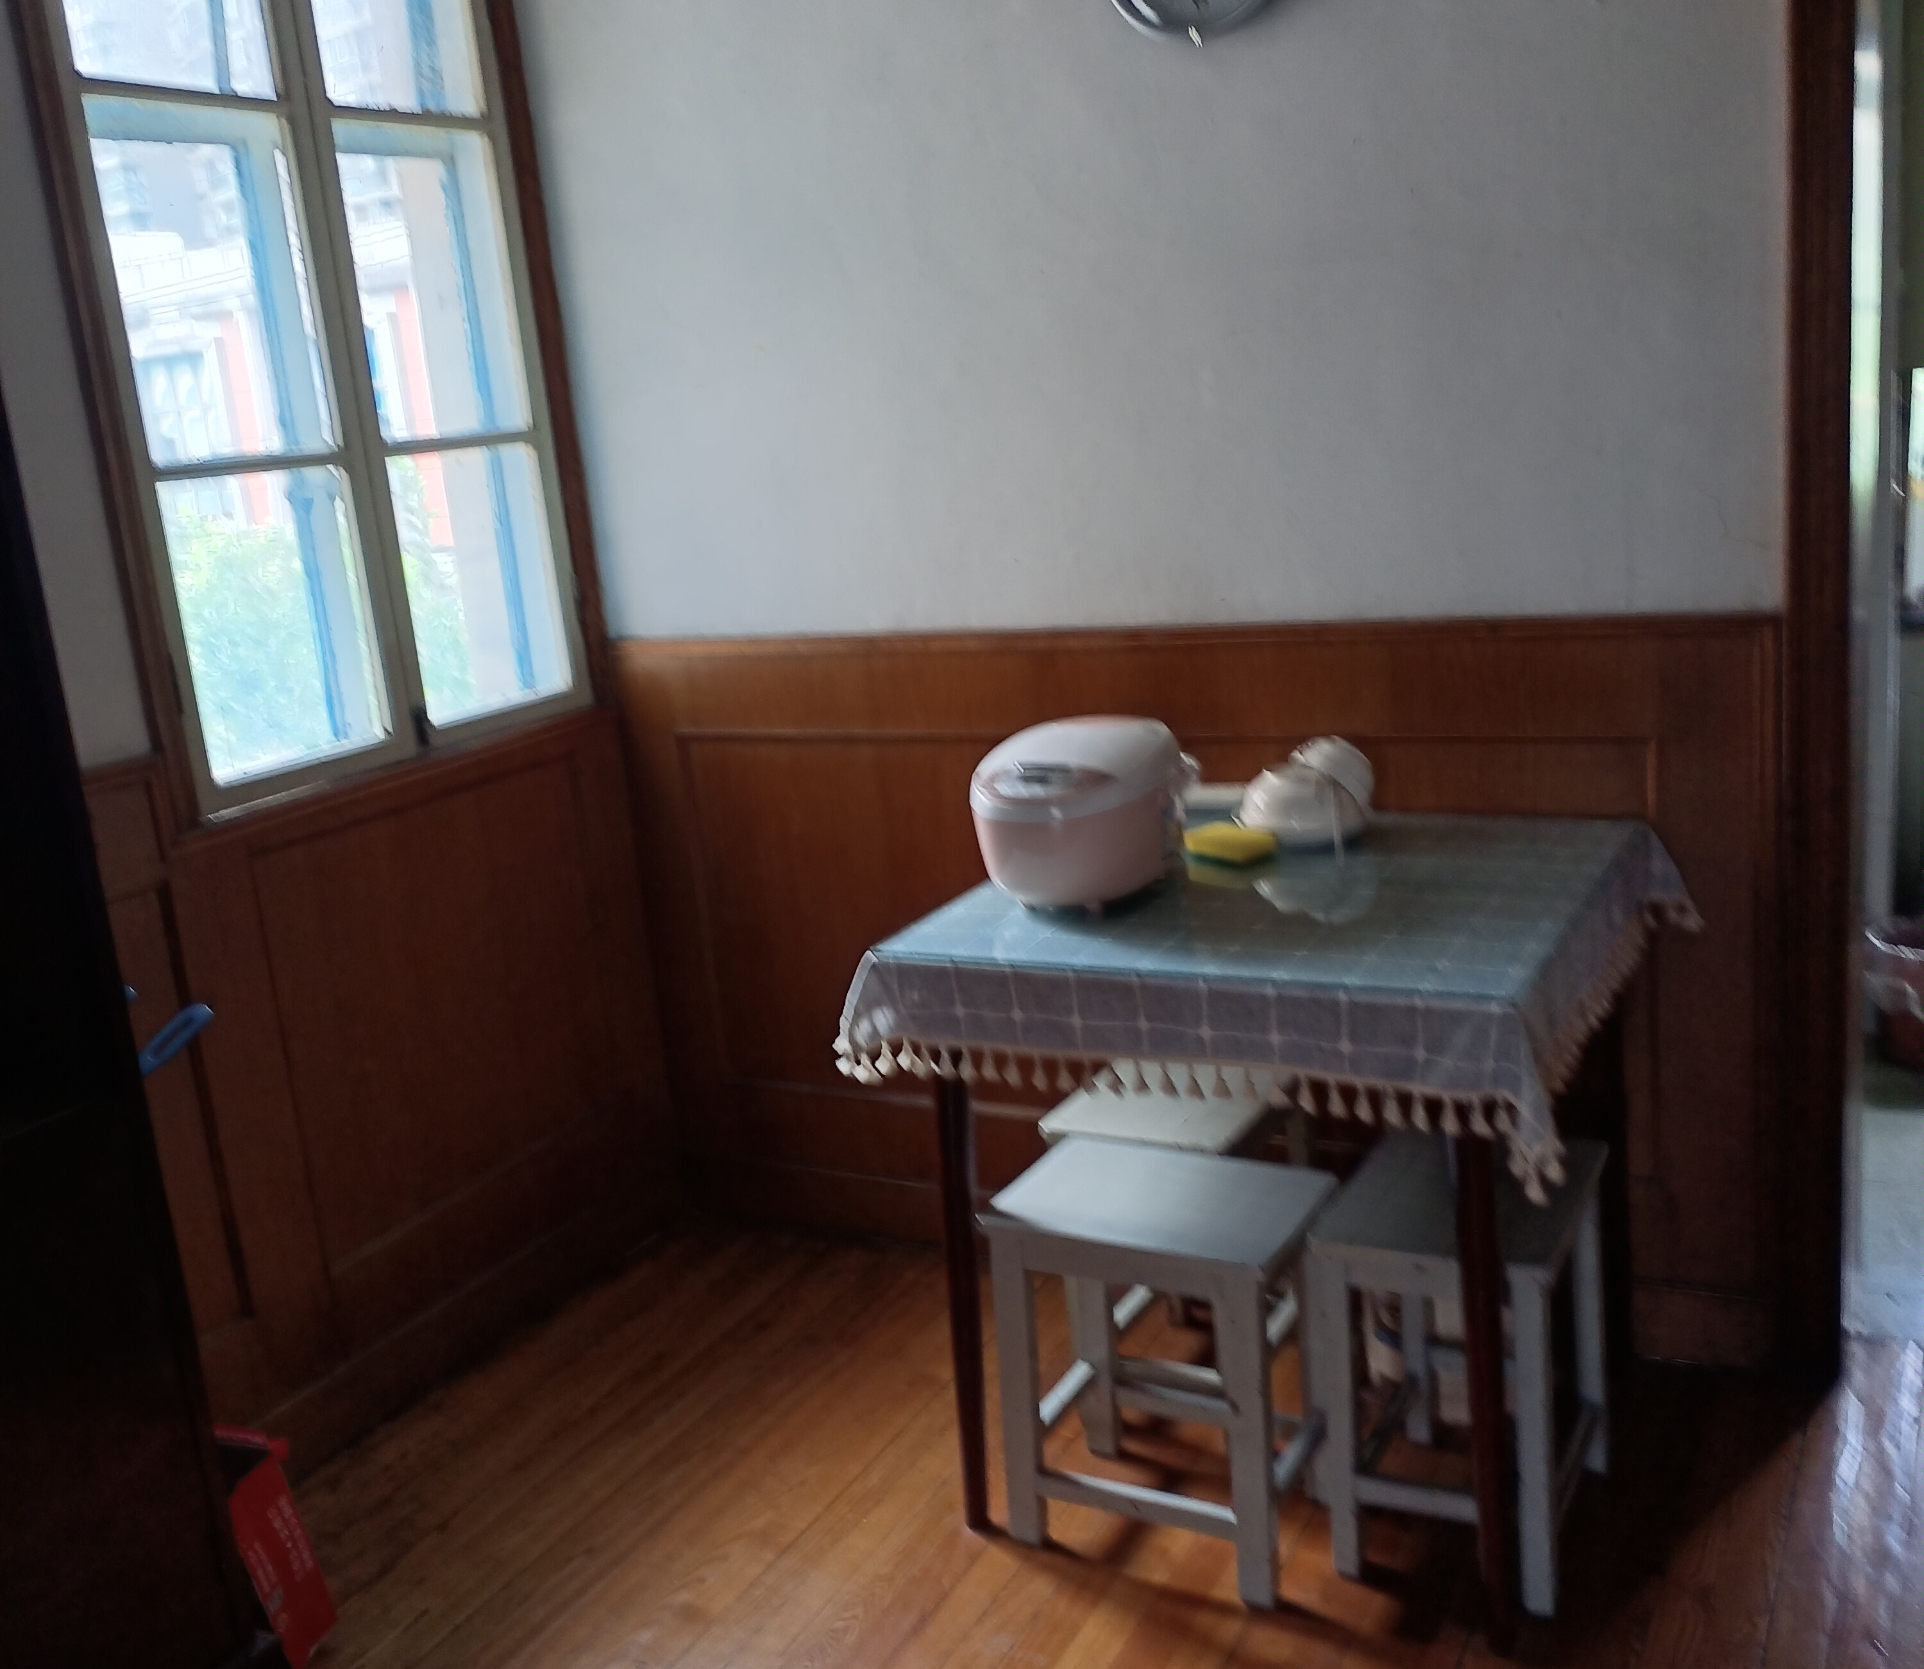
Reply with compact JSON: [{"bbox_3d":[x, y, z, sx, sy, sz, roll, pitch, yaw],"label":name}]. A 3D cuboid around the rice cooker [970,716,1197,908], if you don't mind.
[{"bbox_3d":[0.160,-0.030,2.575,0.240,0.207,0.270,7,18,42],"label":"rice cooker"}]

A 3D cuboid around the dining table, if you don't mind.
[{"bbox_3d":[0.442,0.450,2.619,0.808,0.798,0.786,2,15,29],"label":"dining table"}]

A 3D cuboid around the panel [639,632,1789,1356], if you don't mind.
[{"bbox_3d":[0.273,0.209,3.118,1.867,1.069,0.040,2,15,29],"label":"panel"}]

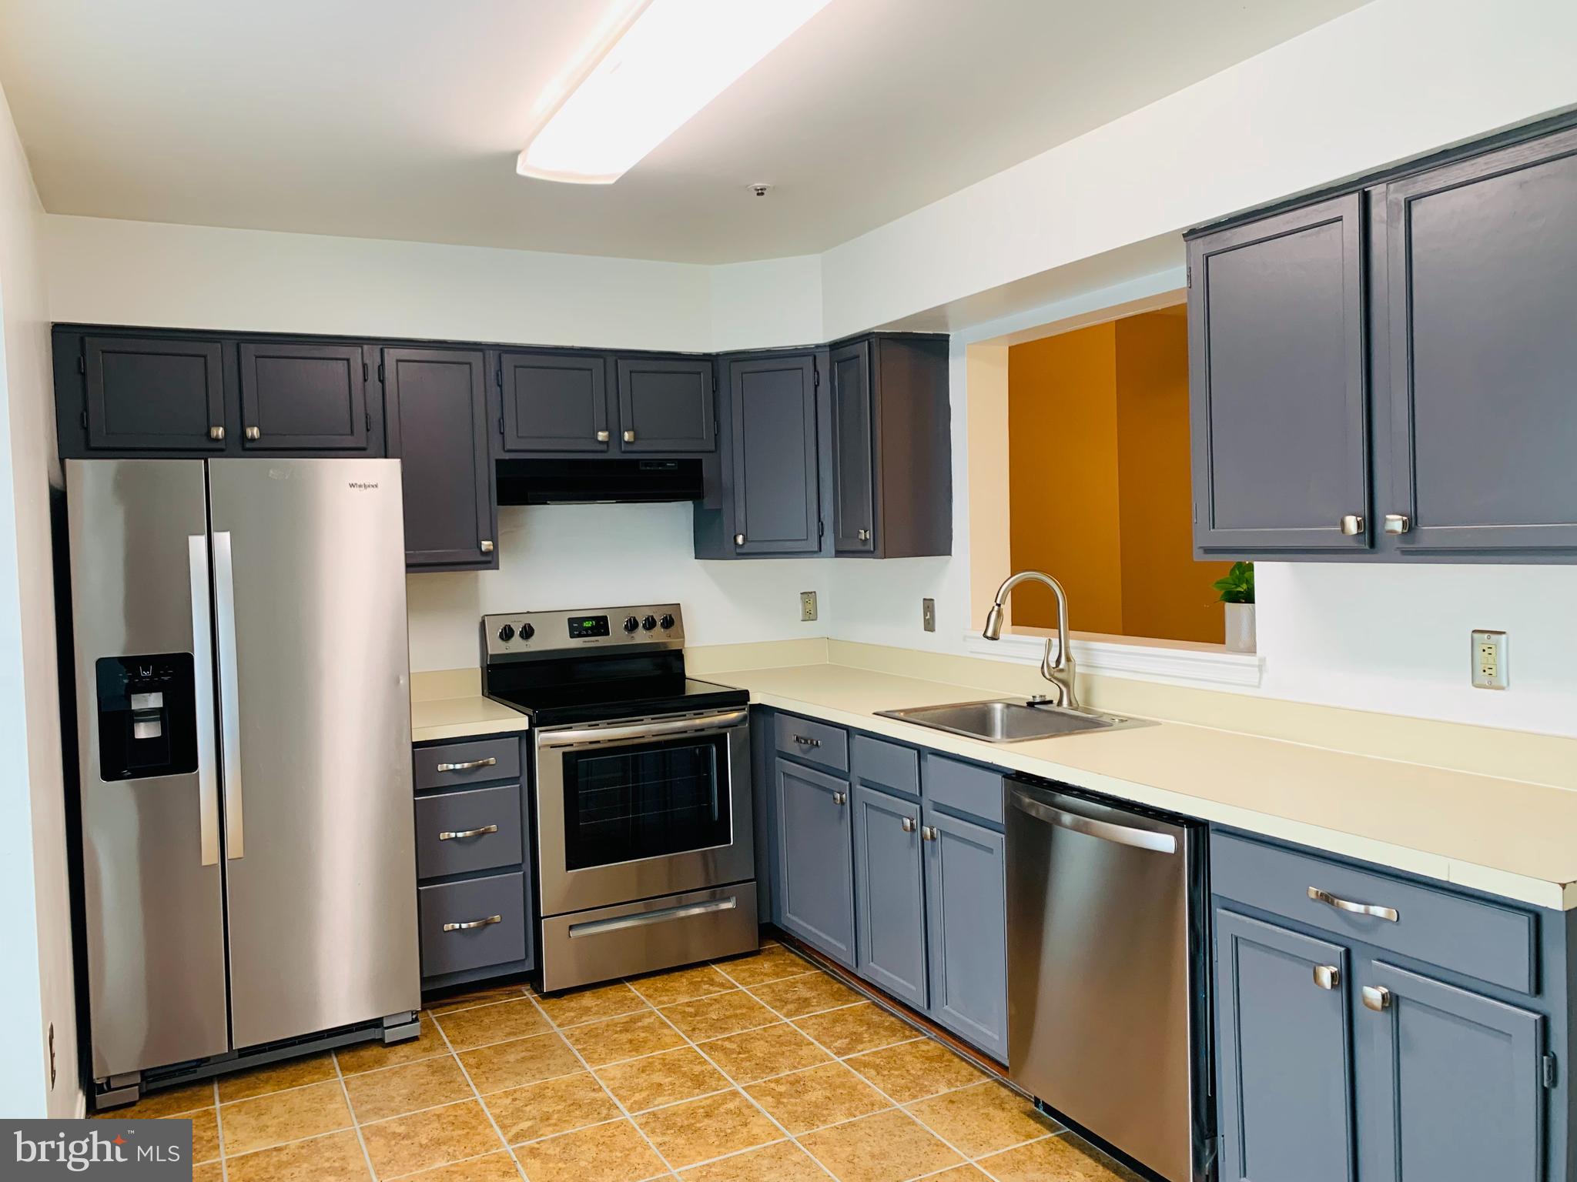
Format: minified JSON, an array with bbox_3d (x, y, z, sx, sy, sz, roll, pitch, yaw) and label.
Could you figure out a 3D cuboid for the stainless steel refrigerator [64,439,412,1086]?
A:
[{"bbox_3d":[-1.632,0.490,3.580,0.833,1.710,0.826,-3,3,-28],"label":"stainless steel refrigerator"}]

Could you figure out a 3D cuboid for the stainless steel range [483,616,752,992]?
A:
[{"bbox_3d":[-0.601,0.684,4.194,0.756,1.205,0.710,-3,3,-28],"label":"stainless steel range"}]

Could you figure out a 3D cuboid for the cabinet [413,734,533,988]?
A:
[{"bbox_3d":[-1.132,0.834,3.953,0.382,0.788,0.635,-3,3,-28],"label":"cabinet"}]

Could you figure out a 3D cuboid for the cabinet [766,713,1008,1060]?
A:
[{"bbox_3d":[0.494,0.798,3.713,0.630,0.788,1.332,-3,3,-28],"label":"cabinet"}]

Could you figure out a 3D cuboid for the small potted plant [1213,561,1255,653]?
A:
[{"bbox_3d":[1.216,0.024,3.148,0.154,0.270,0.154,-3,3,-28],"label":"small potted plant"}]

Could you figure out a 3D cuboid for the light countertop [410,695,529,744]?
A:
[{"bbox_3d":[-1.141,0.420,3.942,0.386,0.041,0.628,-3,3,-28],"label":"light countertop"}]

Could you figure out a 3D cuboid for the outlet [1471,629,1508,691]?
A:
[{"bbox_3d":[1.474,0.146,2.489,0.010,0.119,0.071,-3,3,-28],"label":"outlet"}]

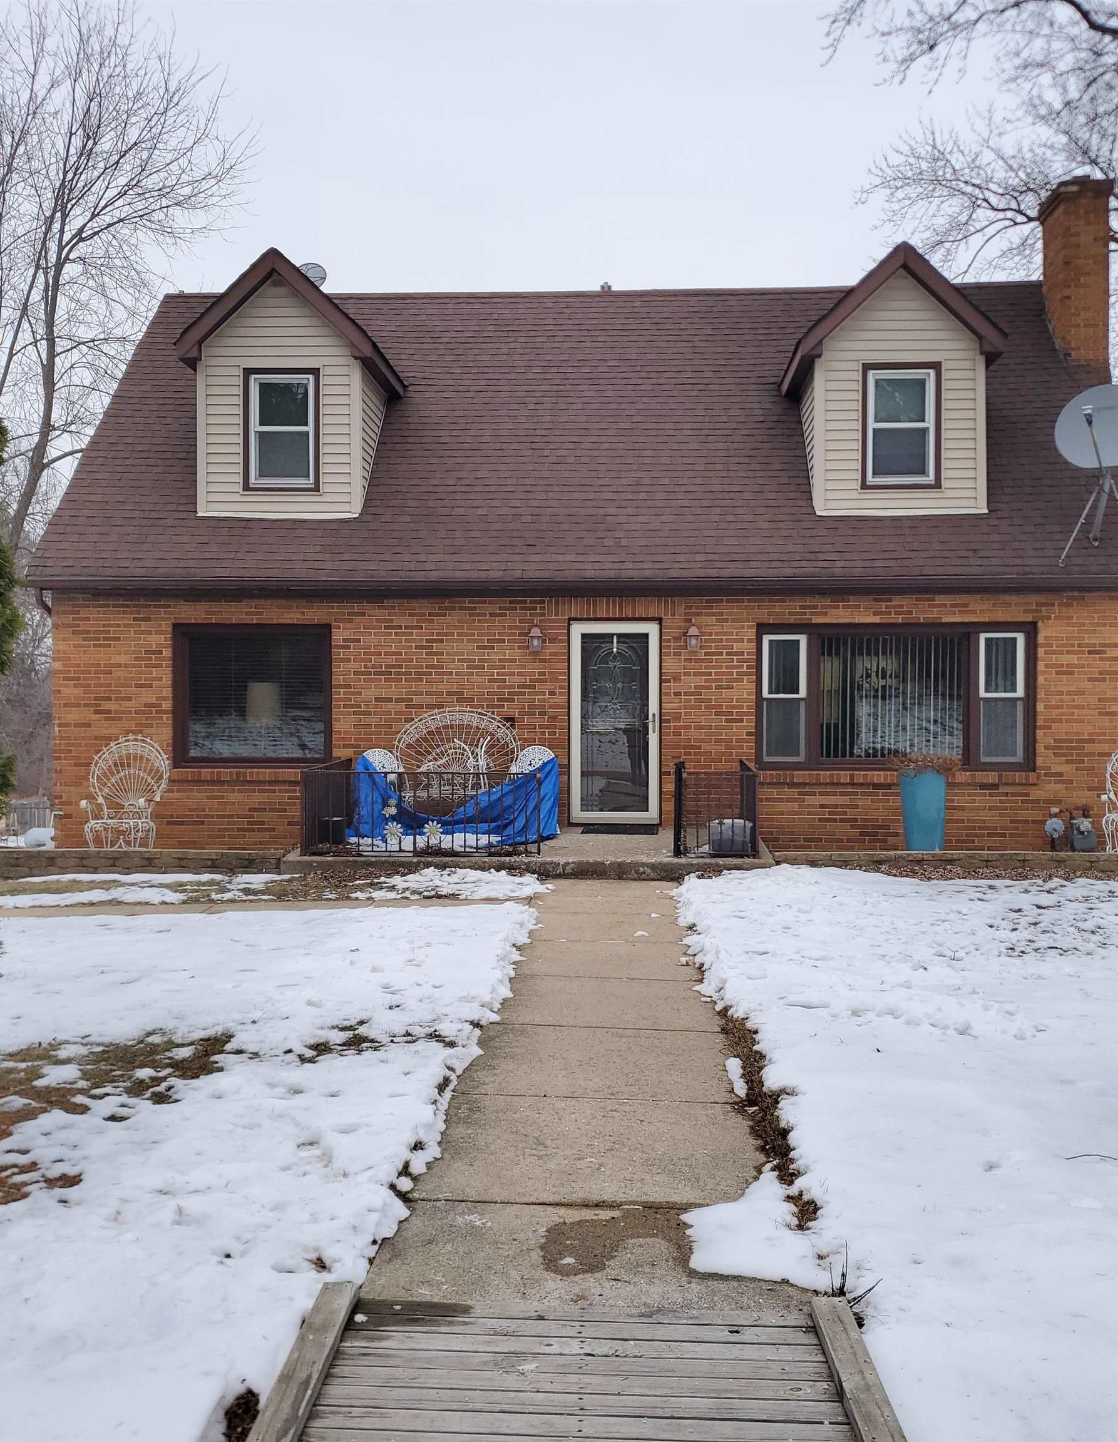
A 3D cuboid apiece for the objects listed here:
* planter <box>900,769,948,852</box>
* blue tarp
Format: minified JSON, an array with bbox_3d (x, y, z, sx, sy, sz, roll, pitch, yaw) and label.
[{"bbox_3d":[3.490,0.870,13.850,0.460,0.820,0.460,0,1,3],"label":"planter"},{"bbox_3d":[-1.000,0.770,13.950,2.020,0.920,0.800,0,1,3],"label":"blue tarp"}]

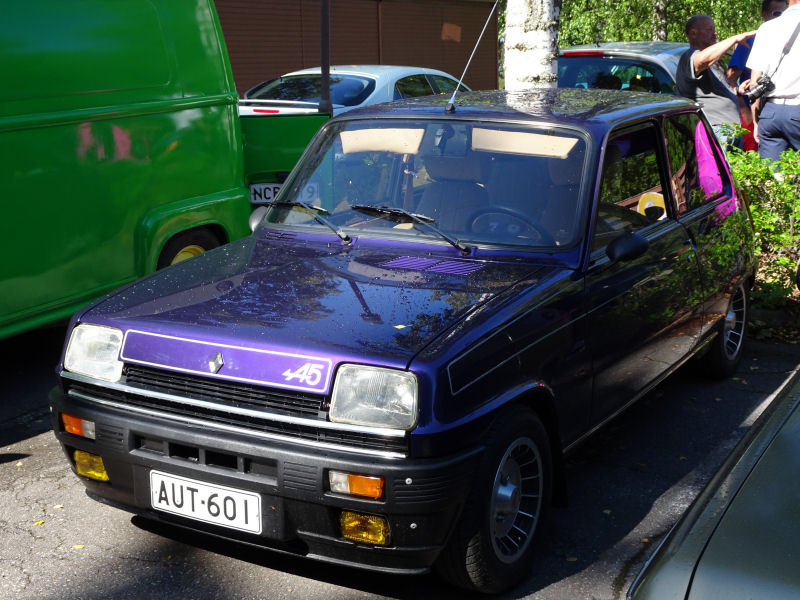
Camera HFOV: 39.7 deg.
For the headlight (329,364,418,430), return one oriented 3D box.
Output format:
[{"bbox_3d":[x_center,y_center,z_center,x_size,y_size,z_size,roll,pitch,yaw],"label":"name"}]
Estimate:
[{"bbox_3d":[-0.057,0.239,2.792,0.218,0.148,0.090,6,14,30],"label":"headlight"}]

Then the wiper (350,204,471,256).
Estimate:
[{"bbox_3d":[0.043,-0.265,3.727,0.554,0.060,0.094,25,71,38],"label":"wiper"}]

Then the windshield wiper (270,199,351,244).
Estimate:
[{"bbox_3d":[-0.310,-0.308,3.955,0.494,0.082,0.060,29,-15,44],"label":"windshield wiper"}]

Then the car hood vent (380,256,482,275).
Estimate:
[{"bbox_3d":[0.101,-0.109,3.508,0.320,0.025,0.150,6,21,30],"label":"car hood vent"}]

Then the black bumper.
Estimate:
[{"bbox_3d":[-0.478,0.497,3.087,1.470,0.360,0.250,6,14,30],"label":"black bumper"}]

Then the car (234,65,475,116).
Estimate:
[{"bbox_3d":[-0.214,-1.955,12.748,1.770,1.430,4.550,6,14,30],"label":"car"}]

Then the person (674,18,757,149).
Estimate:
[{"bbox_3d":[2.283,-1.147,8.000,0.600,1.770,0.520,-2,12,-3],"label":"person"}]

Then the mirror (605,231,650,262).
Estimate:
[{"bbox_3d":[0.729,-0.175,3.548,0.145,0.105,0.095,4,13,24],"label":"mirror"}]

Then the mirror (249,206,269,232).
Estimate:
[{"bbox_3d":[-0.535,-0.311,4.311,0.145,0.105,0.095,8,15,37],"label":"mirror"}]

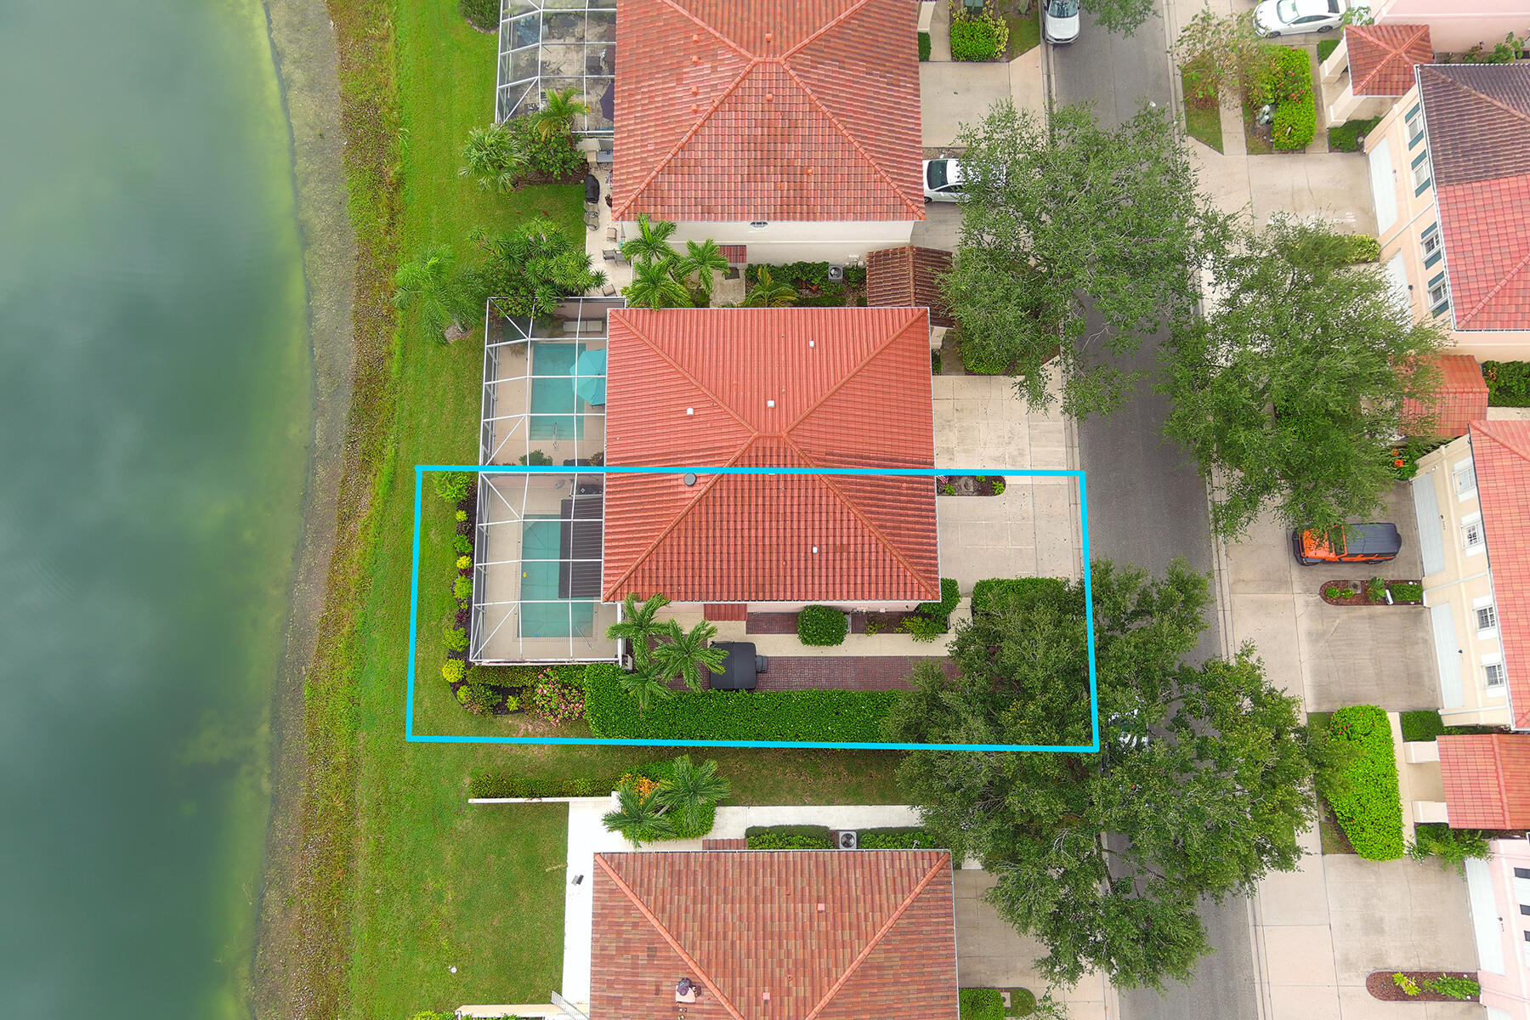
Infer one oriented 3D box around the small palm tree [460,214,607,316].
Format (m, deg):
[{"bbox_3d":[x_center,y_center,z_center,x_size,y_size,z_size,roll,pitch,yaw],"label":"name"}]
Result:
[{"bbox_3d":[-11.143,-11.444,60.655,6.918,4.800,5.006,0,77,0],"label":"small palm tree"}]

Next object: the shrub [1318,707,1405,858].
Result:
[{"bbox_3d":[27.592,12.652,57.384,3.137,1.250,7.016,0,77,0],"label":"shrub"}]

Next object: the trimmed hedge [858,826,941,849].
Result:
[{"bbox_3d":[6.013,14.626,54.653,3.747,1.000,1.105,0,77,0],"label":"trimmed hedge"}]

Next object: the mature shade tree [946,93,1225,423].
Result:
[{"bbox_3d":[14.224,-10.591,55.800,12.972,10.024,13.955,0,77,0],"label":"mature shade tree"}]

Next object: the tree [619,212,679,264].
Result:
[{"bbox_3d":[-5.109,-11.866,58.143,2.850,5.798,2.555,0,77,0],"label":"tree"}]

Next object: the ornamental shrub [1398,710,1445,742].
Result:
[{"bbox_3d":[31.029,10.214,58.078,1.768,1.000,1.542,0,77,0],"label":"ornamental shrub"}]

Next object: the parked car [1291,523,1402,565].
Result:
[{"bbox_3d":[27.113,1.550,57.314,4.800,1.840,1.900,0,77,0],"label":"parked car"}]

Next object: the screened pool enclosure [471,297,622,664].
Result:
[{"bbox_3d":[-9.757,-1.517,57.001,6.535,3.390,17.051,0,77,0],"label":"screened pool enclosure"}]

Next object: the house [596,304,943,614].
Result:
[{"bbox_3d":[0.203,-2.225,56.660,14.680,8.750,13.570,0,77,0],"label":"house"}]

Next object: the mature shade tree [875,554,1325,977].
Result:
[{"bbox_3d":[14.191,11.031,52.658,17.841,11.000,17.844,0,77,0],"label":"mature shade tree"}]

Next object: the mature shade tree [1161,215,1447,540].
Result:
[{"bbox_3d":[24.729,-6.017,57.288,12.321,9.500,14.983,0,77,0],"label":"mature shade tree"}]

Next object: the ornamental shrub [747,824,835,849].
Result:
[{"bbox_3d":[1.113,15.111,56.783,3.900,1.000,1.130,0,77,0],"label":"ornamental shrub"}]

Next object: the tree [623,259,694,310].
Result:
[{"bbox_3d":[-4.854,-9.646,58.967,3.203,7.400,2.346,0,77,0],"label":"tree"}]

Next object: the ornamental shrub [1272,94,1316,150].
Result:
[{"bbox_3d":[27.685,-20.357,64.748,2.035,1.200,2.730,0,77,0],"label":"ornamental shrub"}]

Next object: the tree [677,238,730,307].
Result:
[{"bbox_3d":[-2.891,-10.511,57.949,2.555,5.602,2.850,0,77,0],"label":"tree"}]

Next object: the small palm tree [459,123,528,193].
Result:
[{"bbox_3d":[-12.955,-16.728,60.058,3.341,4.128,3.440,0,77,0],"label":"small palm tree"}]

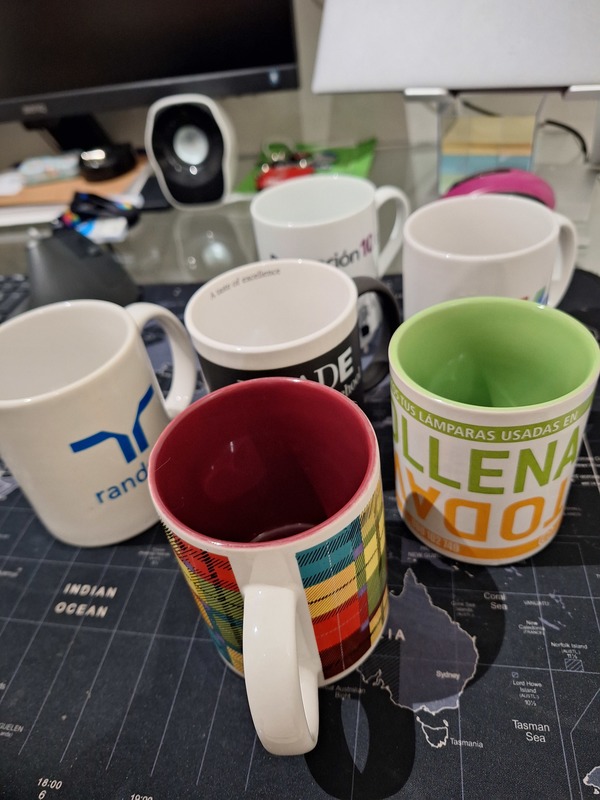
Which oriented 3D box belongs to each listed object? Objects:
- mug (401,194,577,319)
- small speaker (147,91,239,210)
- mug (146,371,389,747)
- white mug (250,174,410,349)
[{"bbox_3d":[0.125,-0.069,0.342,0.121,0.100,0.087,-22,41,-15],"label":"mug"},{"bbox_3d":[-0.119,-0.300,0.620,0.093,0.117,0.088,-3,40,8],"label":"small speaker"},{"bbox_3d":[-0.006,0.071,0.211,0.085,0.101,0.121,-6,40,5],"label":"mug"},{"bbox_3d":[0.030,-0.107,0.403,0.123,0.100,0.089,-26,42,-18],"label":"white mug"}]

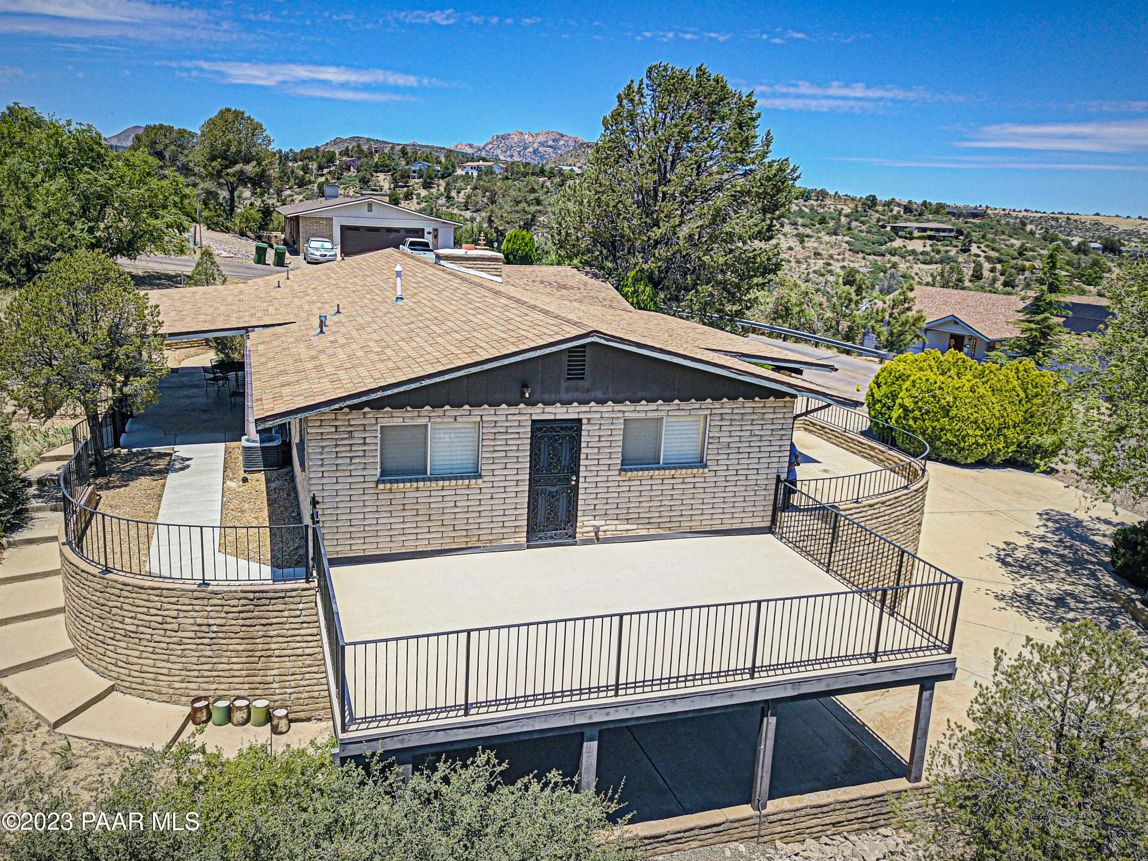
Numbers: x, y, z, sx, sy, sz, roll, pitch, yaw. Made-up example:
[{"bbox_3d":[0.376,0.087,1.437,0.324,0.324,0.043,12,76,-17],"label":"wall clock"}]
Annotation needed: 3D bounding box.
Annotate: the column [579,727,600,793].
[{"bbox_3d":[0.161,4.345,10.570,0.185,1.540,0.120,-2,15,-18],"label":"column"}]

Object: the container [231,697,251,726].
[{"bbox_3d":[-4.671,3.947,12.103,0.238,0.313,0.238,-2,15,-19],"label":"container"}]

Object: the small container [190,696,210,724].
[{"bbox_3d":[-5.221,3.931,12.080,0.241,0.299,0.241,-2,15,-19],"label":"small container"}]

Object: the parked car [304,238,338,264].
[{"bbox_3d":[-15.130,-10.709,51.350,1.800,1.450,4.600,-3,15,-20],"label":"parked car"}]

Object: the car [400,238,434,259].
[{"bbox_3d":[-9.480,-10.566,51.650,1.820,1.700,5.100,-3,15,-20],"label":"car"}]

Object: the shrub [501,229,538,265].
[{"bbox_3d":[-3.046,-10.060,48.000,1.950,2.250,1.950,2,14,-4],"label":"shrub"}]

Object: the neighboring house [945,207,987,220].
[{"bbox_3d":[158.909,-88.173,350.000,16.000,4.800,10.000,6,14,11],"label":"neighboring house"}]

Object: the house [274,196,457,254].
[{"bbox_3d":[-14.700,-14.520,61.200,11.600,3.950,8.500,-3,15,-20],"label":"house"}]

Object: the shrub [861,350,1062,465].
[{"bbox_3d":[12.819,-0.775,28.195,6.100,3.350,3.100,3,14,-2],"label":"shrub"}]

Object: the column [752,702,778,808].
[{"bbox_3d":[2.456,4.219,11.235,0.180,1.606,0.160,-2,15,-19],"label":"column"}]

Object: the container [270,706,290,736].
[{"bbox_3d":[-4.096,4.069,12.062,0.241,0.295,0.241,-2,15,-19],"label":"container"}]

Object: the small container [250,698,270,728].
[{"bbox_3d":[-4.404,3.963,12.121,0.241,0.300,0.241,-2,15,-19],"label":"small container"}]

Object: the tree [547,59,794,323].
[{"bbox_3d":[4.250,-9.687,37.000,10.500,11.700,10.000,3,14,0],"label":"tree"}]

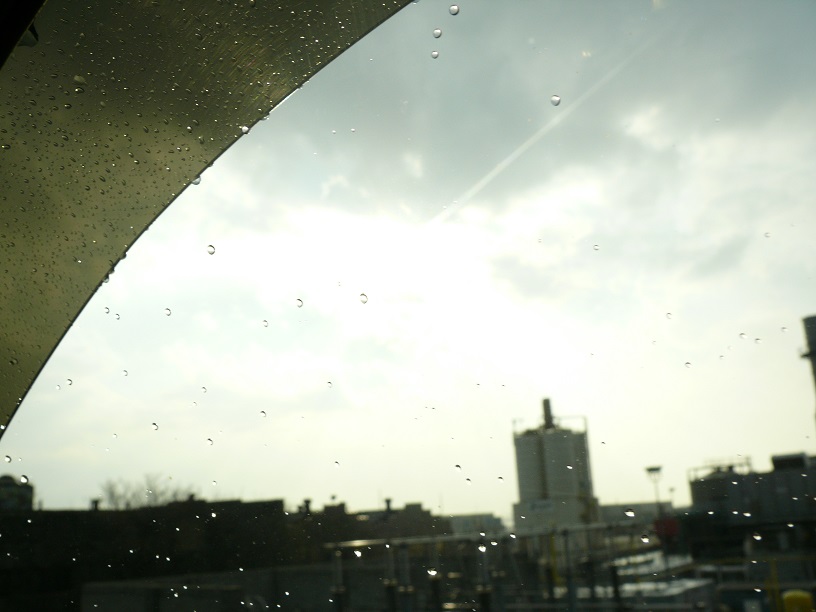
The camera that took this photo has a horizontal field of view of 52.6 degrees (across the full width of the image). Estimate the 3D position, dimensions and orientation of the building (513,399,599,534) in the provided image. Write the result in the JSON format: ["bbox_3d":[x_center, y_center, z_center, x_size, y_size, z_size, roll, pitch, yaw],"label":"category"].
[{"bbox_3d":[18.920,21.650,106.180,8.620,19.320,7.410,-11,-17,25],"label":"building"}]

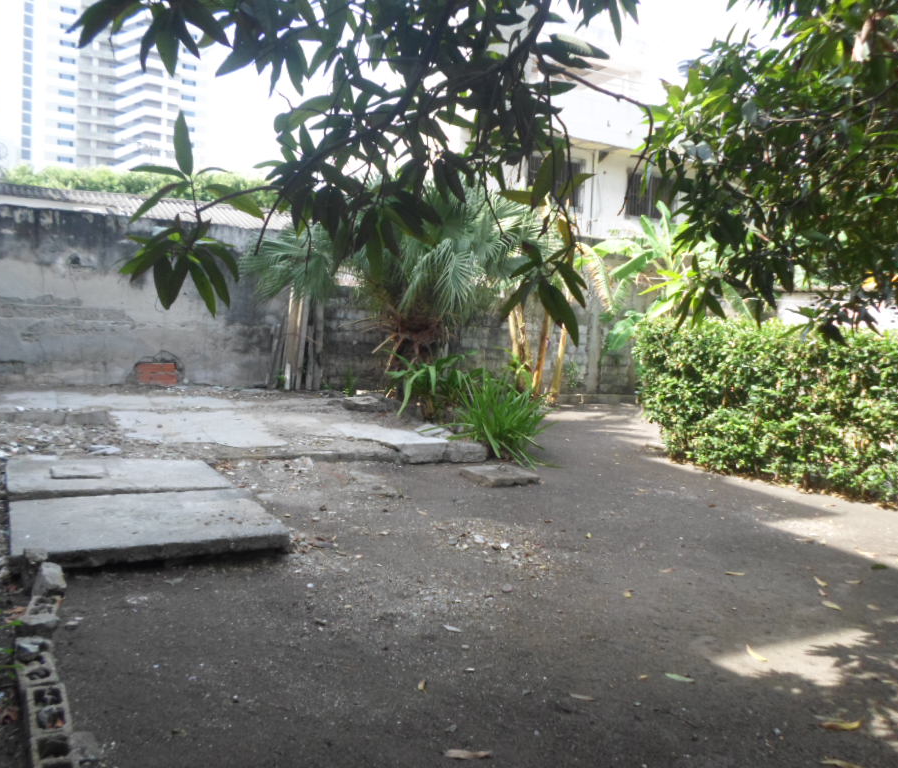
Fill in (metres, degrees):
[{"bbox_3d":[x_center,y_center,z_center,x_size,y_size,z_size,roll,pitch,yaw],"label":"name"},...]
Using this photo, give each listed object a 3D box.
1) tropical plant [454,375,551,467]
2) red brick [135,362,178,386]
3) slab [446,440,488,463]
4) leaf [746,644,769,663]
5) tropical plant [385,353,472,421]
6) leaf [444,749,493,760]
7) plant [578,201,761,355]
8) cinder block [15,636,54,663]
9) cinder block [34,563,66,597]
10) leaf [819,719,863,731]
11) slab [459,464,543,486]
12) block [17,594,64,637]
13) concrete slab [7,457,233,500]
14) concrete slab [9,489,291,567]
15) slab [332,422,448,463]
[{"bbox_3d":[0.564,0.362,8.258,1.050,0.950,1.000,3,5,0],"label":"tropical plant"},{"bbox_3d":[-5.003,-0.164,12.635,0.640,0.370,0.120,1,3,-28],"label":"red brick"},{"bbox_3d":[0.187,0.731,8.089,0.430,0.200,0.320,2,5,-5],"label":"slab"},{"bbox_3d":[1.457,1.263,3.513,0.050,0.025,0.170,1,5,-15],"label":"leaf"},{"bbox_3d":[-0.288,0.035,10.400,1.200,0.970,1.100,2,3,0],"label":"tropical plant"},{"bbox_3d":[0.076,1.421,2.847,0.185,0.020,0.050,3,5,1],"label":"leaf"},{"bbox_3d":[4.133,-1.558,13.800,2.900,3.700,2.500,2,3,0],"label":"plant"},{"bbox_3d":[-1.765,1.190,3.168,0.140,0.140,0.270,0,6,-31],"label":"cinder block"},{"bbox_3d":[-2.332,1.199,4.336,0.180,0.140,0.320,1,5,-28],"label":"cinder block"},{"bbox_3d":[1.719,1.480,3.236,0.180,0.025,0.055,2,5,-11],"label":"leaf"},{"bbox_3d":[0.500,0.894,7.159,0.580,0.070,0.550,0,6,-29],"label":"slab"},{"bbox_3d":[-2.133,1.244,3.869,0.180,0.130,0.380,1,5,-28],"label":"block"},{"bbox_3d":[-2.748,0.792,6.159,1.600,0.110,1.200,0,5,-27],"label":"concrete slab"},{"bbox_3d":[-2.169,1.004,5.303,1.670,0.100,1.380,1,5,-28],"label":"concrete slab"},{"bbox_3d":[-0.710,0.661,8.438,0.800,0.200,1.450,-1,6,-37],"label":"slab"}]

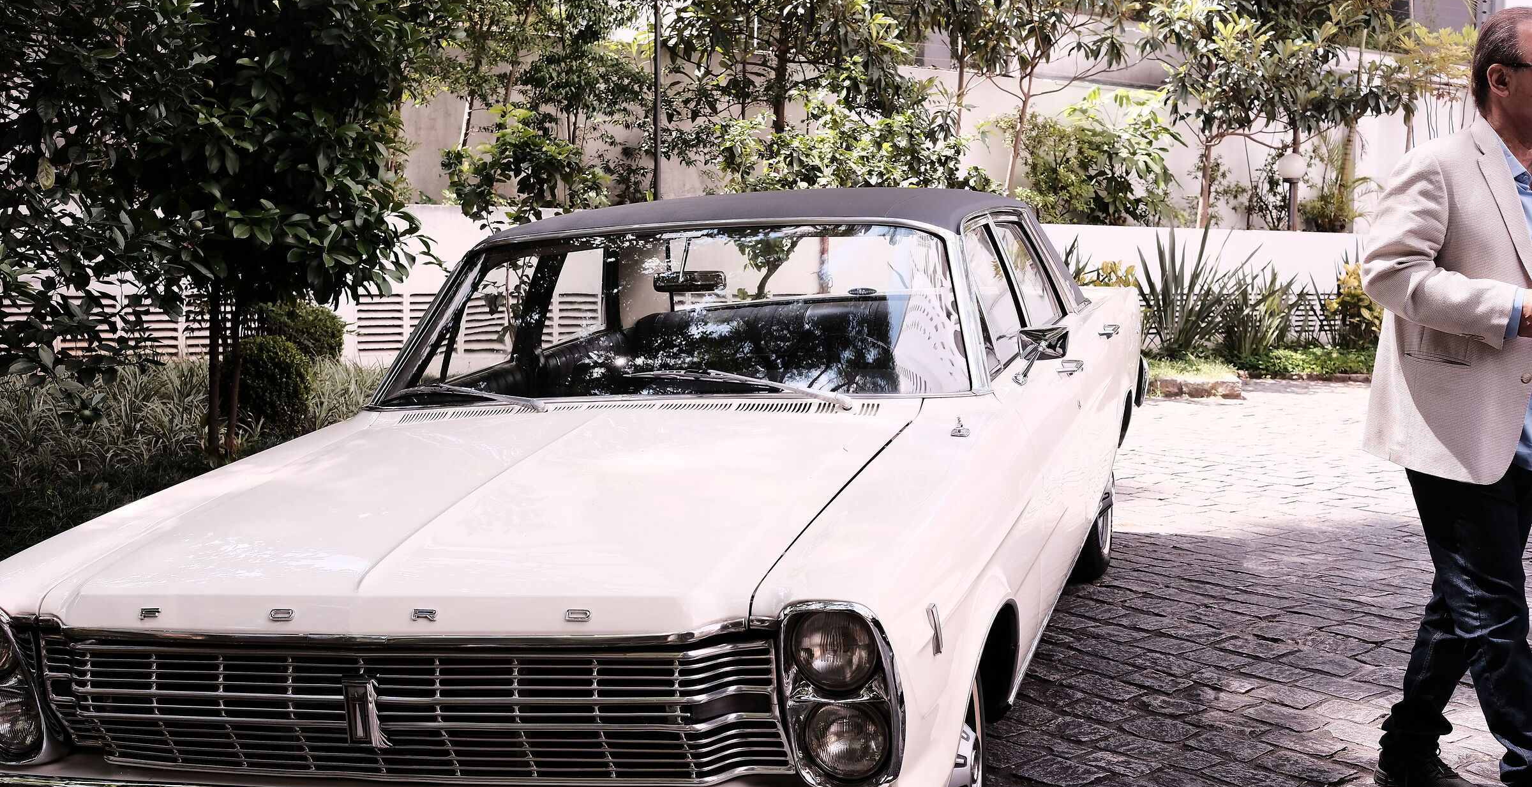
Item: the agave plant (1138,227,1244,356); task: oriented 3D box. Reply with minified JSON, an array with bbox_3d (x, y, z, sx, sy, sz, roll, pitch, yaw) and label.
[{"bbox_3d":[2.922,-0.708,12.000,0.750,0.900,0.700,1,4,14],"label":"agave plant"}]

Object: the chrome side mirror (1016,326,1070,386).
[{"bbox_3d":[0.725,-0.110,4.636,0.145,0.160,0.090,-3,6,4],"label":"chrome side mirror"}]

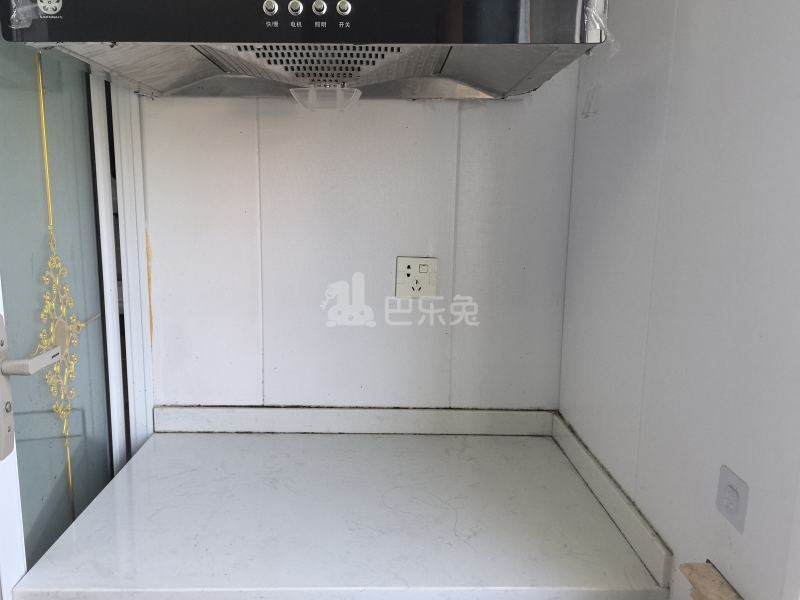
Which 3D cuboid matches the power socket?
[{"bbox_3d":[0.036,-0.045,1.293,0.087,0.087,0.010,1,10,-2],"label":"power socket"}]

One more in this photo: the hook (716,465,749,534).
[{"bbox_3d":[0.365,0.221,0.696,0.012,0.058,0.057,1,10,-2],"label":"hook"}]

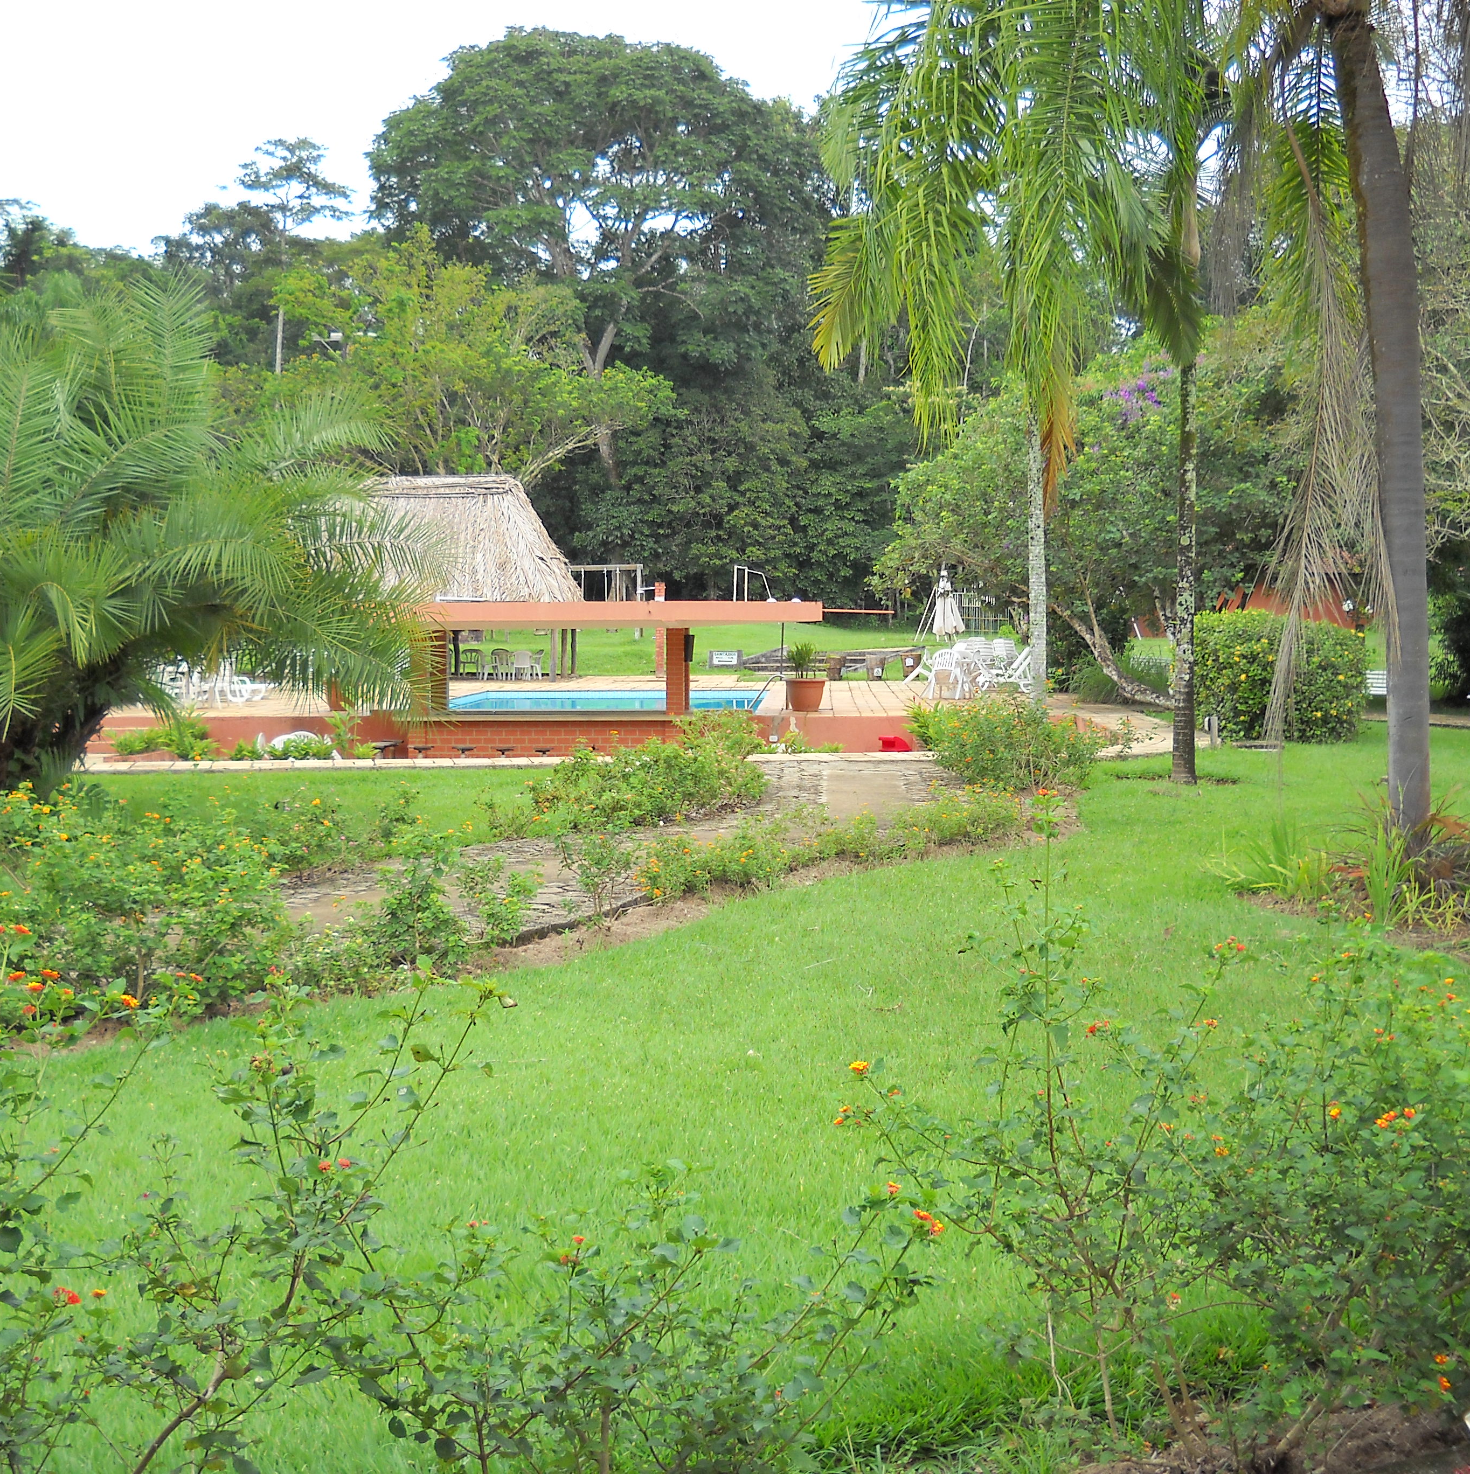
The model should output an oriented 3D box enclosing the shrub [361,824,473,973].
[{"bbox_3d":[-1.632,0.818,11.000,0.580,0.760,0.580,0,3,0],"label":"shrub"}]

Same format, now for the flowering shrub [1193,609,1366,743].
[{"bbox_3d":[8.124,-0.905,32.200,2.350,1.900,1.900,0,3,0],"label":"flowering shrub"}]

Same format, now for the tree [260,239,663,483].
[{"bbox_3d":[-8.348,-9.461,68.000,12.000,11.800,11.000,0,3,0],"label":"tree"}]

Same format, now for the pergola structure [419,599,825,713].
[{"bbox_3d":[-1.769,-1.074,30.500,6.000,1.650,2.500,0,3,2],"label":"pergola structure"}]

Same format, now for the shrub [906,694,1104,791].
[{"bbox_3d":[3.006,0.043,24.000,2.050,1.050,1.700,0,3,0],"label":"shrub"}]

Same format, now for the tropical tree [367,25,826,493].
[{"bbox_3d":[-5.480,-16.753,88.000,18.000,22.000,17.000,0,3,0],"label":"tropical tree"}]

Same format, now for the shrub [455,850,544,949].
[{"bbox_3d":[-1.278,0.878,11.700,0.470,0.520,0.450,0,3,0],"label":"shrub"}]

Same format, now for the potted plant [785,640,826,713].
[{"bbox_3d":[1.023,-0.877,31.600,0.620,1.040,0.620,0,3,0],"label":"potted plant"}]

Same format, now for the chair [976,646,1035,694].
[{"bbox_3d":[4.874,-1.187,38.800,1.000,0.860,0.650,-1,3,-12],"label":"chair"}]

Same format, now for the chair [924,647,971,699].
[{"bbox_3d":[3.640,-1.061,36.800,0.570,0.850,0.580,1,3,13],"label":"chair"}]

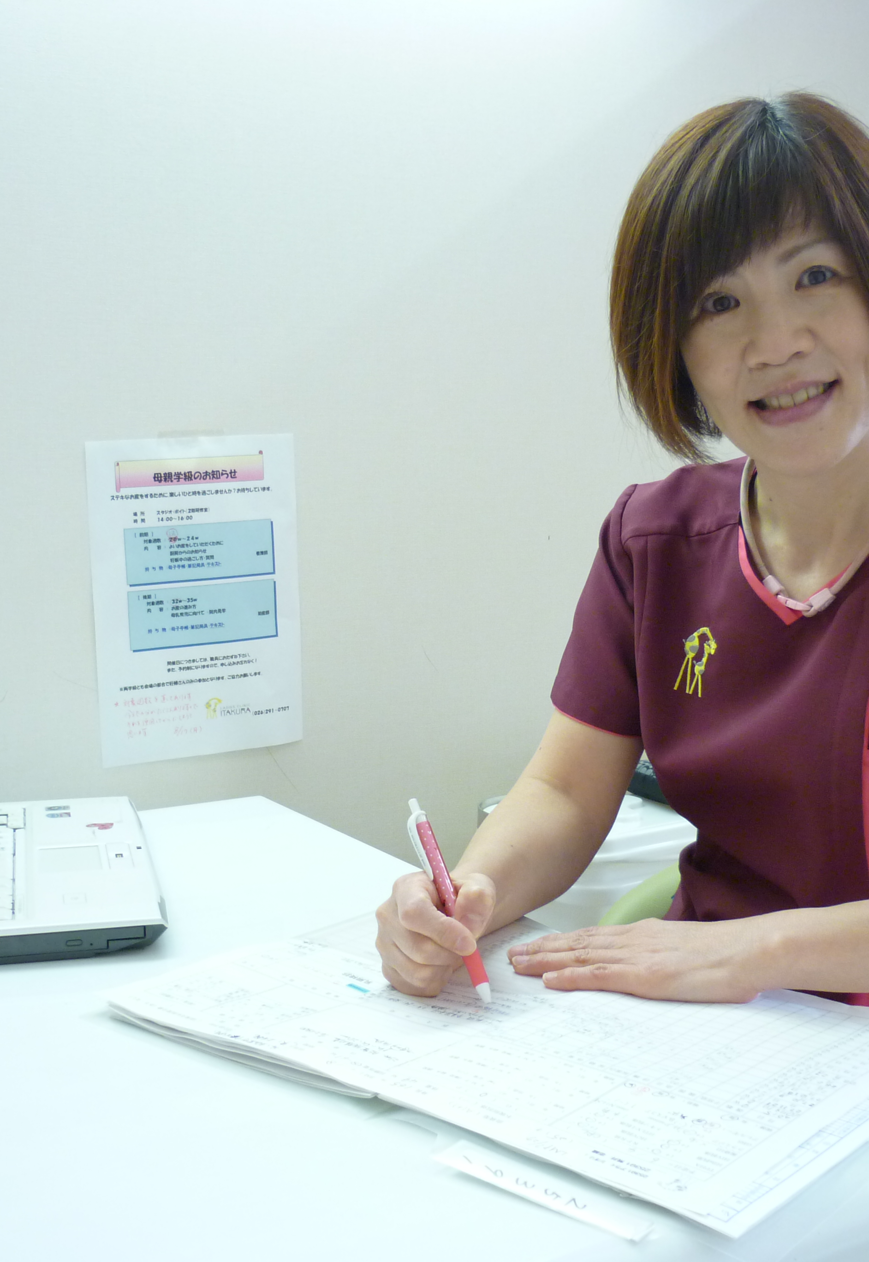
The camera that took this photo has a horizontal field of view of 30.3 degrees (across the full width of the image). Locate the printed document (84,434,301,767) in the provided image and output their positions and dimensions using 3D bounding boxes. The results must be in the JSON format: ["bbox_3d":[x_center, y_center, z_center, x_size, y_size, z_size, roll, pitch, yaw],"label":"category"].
[{"bbox_3d":[-0.220,-0.031,1.509,0.210,0.297,0.004,-6,10,-32],"label":"printed document"}]

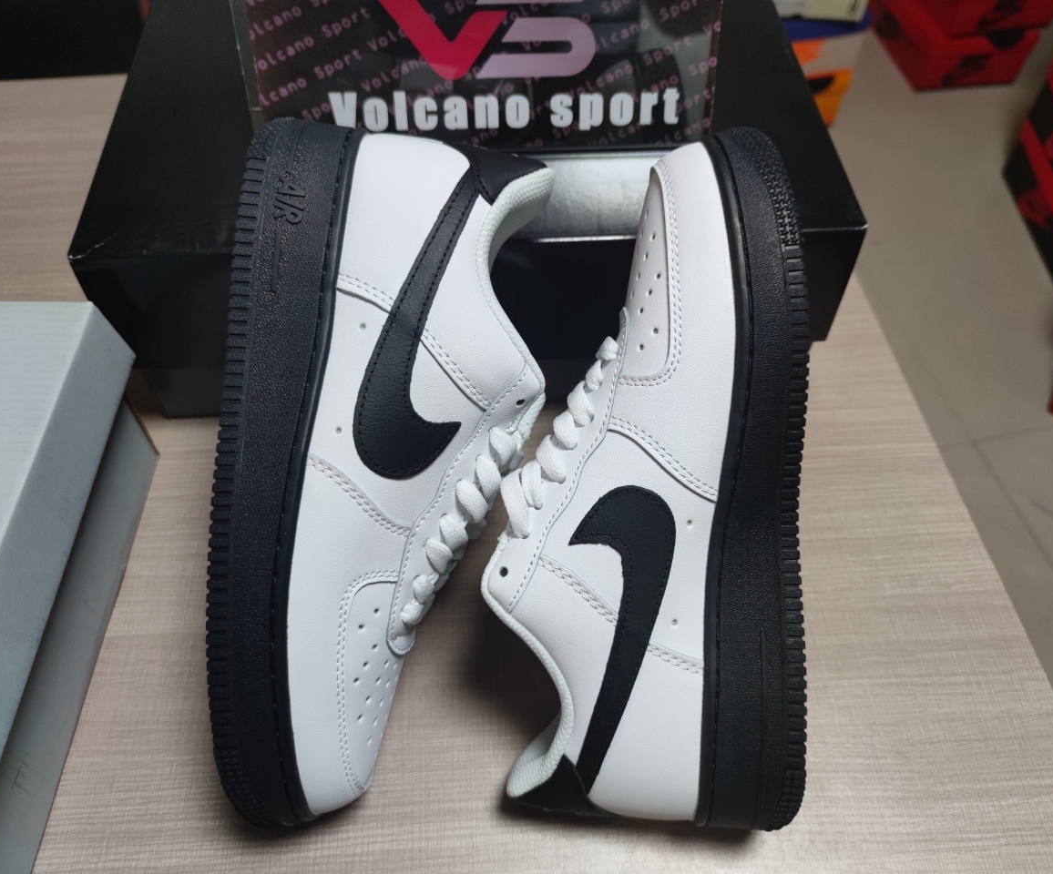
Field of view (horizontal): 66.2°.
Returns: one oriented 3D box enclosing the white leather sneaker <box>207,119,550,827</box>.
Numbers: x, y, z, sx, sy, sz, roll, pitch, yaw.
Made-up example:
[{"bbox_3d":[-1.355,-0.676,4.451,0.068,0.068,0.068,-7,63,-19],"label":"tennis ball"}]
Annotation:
[{"bbox_3d":[-0.051,0.018,0.331,0.115,0.103,0.286,2,90,0],"label":"white leather sneaker"}]

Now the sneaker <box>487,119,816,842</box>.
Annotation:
[{"bbox_3d":[0.042,0.019,0.341,0.121,0.103,0.286,-1,90,0],"label":"sneaker"}]

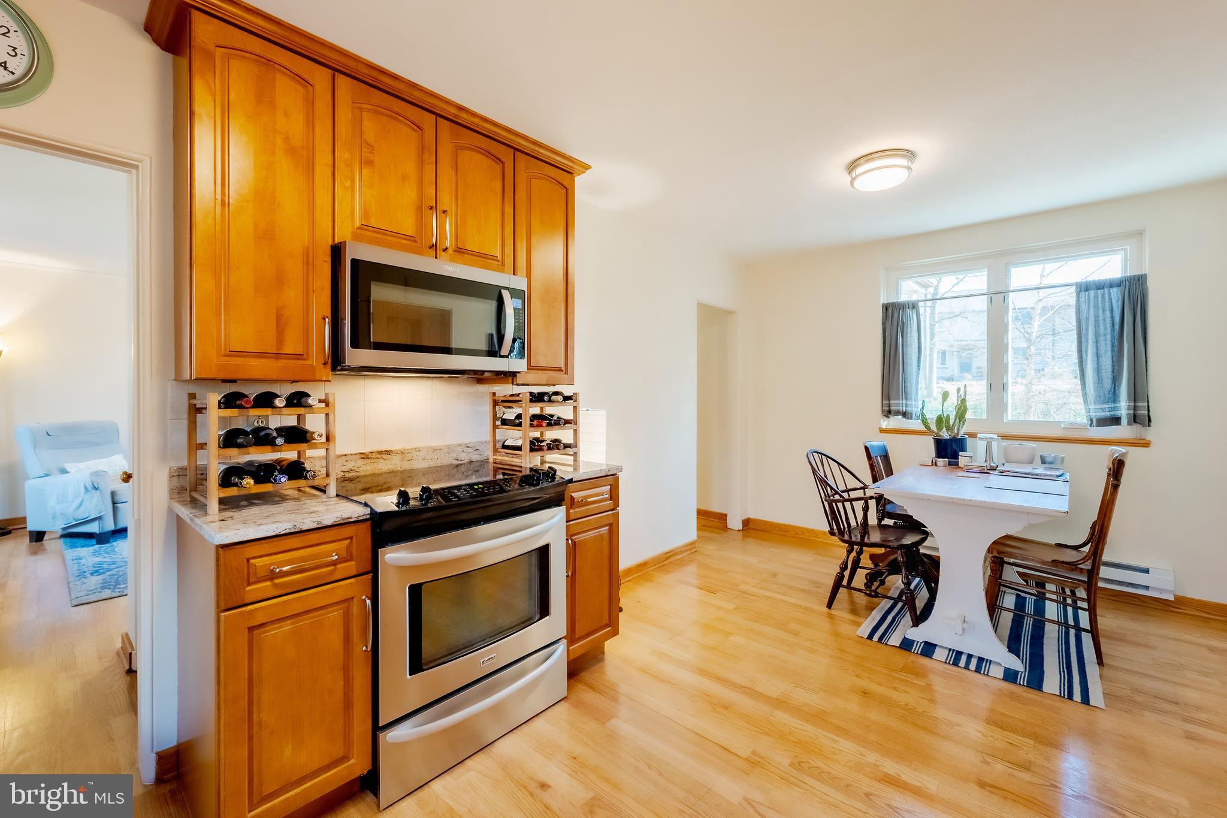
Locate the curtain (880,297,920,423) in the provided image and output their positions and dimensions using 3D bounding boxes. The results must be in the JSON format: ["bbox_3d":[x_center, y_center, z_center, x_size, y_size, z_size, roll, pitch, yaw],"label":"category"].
[{"bbox_3d":[2.243,-0.383,3.741,0.270,0.930,0.070,2,2,43],"label":"curtain"}]

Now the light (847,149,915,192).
[{"bbox_3d":[1.431,-1.275,2.562,0.330,0.087,0.330,1,1,41],"label":"light"}]

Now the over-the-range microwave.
[{"bbox_3d":[-0.799,-0.364,2.007,0.430,0.430,0.757,1,1,41],"label":"over-the-range microwave"}]

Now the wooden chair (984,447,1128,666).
[{"bbox_3d":[2.292,0.696,2.511,0.450,1.000,0.530,-2,2,-43],"label":"wooden chair"}]

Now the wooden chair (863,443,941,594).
[{"bbox_3d":[2.019,0.719,3.257,0.510,0.950,0.440,1,1,41],"label":"wooden chair"}]

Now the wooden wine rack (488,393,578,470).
[{"bbox_3d":[-0.398,0.108,2.412,0.270,0.349,0.355,1,1,41],"label":"wooden wine rack"}]

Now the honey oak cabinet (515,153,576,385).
[{"bbox_3d":[-0.457,-0.642,2.460,0.340,1.075,0.380,1,1,41],"label":"honey oak cabinet"}]

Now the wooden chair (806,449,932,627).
[{"bbox_3d":[1.565,0.729,2.938,0.650,0.940,0.540,1,1,41],"label":"wooden chair"}]

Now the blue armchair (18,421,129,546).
[{"bbox_3d":[-4.659,0.628,4.410,0.870,1.000,0.790,0,2,5],"label":"blue armchair"}]

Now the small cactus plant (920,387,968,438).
[{"bbox_3d":[2.350,0.050,3.370,0.280,0.340,0.250,2,2,43],"label":"small cactus plant"}]

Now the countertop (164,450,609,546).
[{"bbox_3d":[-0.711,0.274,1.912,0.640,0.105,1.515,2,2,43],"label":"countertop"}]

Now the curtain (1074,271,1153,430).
[{"bbox_3d":[3.104,-0.351,2.978,0.335,0.940,0.080,1,1,41],"label":"curtain"}]

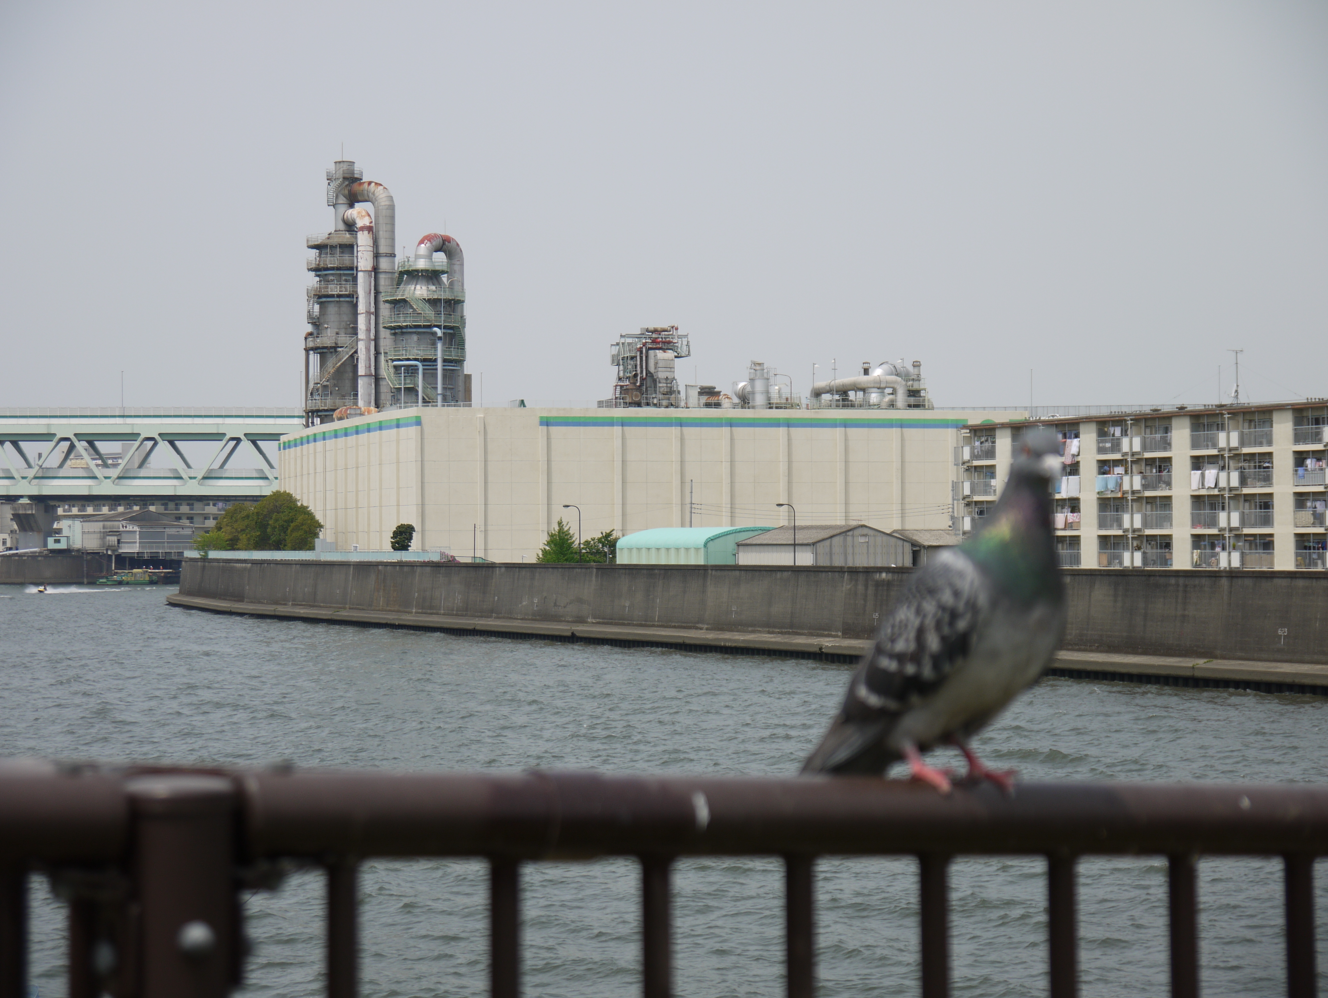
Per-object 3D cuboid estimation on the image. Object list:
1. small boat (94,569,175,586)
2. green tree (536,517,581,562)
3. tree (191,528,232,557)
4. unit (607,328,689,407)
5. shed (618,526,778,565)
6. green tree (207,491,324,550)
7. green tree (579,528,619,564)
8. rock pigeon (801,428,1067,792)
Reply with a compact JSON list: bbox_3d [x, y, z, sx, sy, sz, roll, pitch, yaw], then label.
[{"bbox_3d":[-95.631,13.932,583.000,14.200,3.200,3.800,0,-1,3],"label":"small boat"},{"bbox_3d":[-8.562,4.356,262.000,3.800,5.700,3.700,0,-1,0],"label":"green tree"},{"bbox_3d":[-49.774,4.874,355.000,4.300,3.500,4.000,0,-1,0],"label":"tree"},{"bbox_3d":[-1.547,-12.625,310.000,7.000,8.000,6.000,0,-1,-13],"label":"unit"},{"bbox_3d":[3.390,4.517,244.500,8.000,4.700,17.000,0,-1,-23],"label":"shed"},{"bbox_3d":[-43.157,3.880,350.000,12.000,9.400,10.500,0,-1,0],"label":"green tree"},{"bbox_3d":[-5.148,4.715,260.000,3.600,4.800,3.500,0,-1,0],"label":"green tree"},{"bbox_3d":[0.214,0.088,2.560,0.215,0.286,0.125,-1,-1,35],"label":"rock pigeon"}]

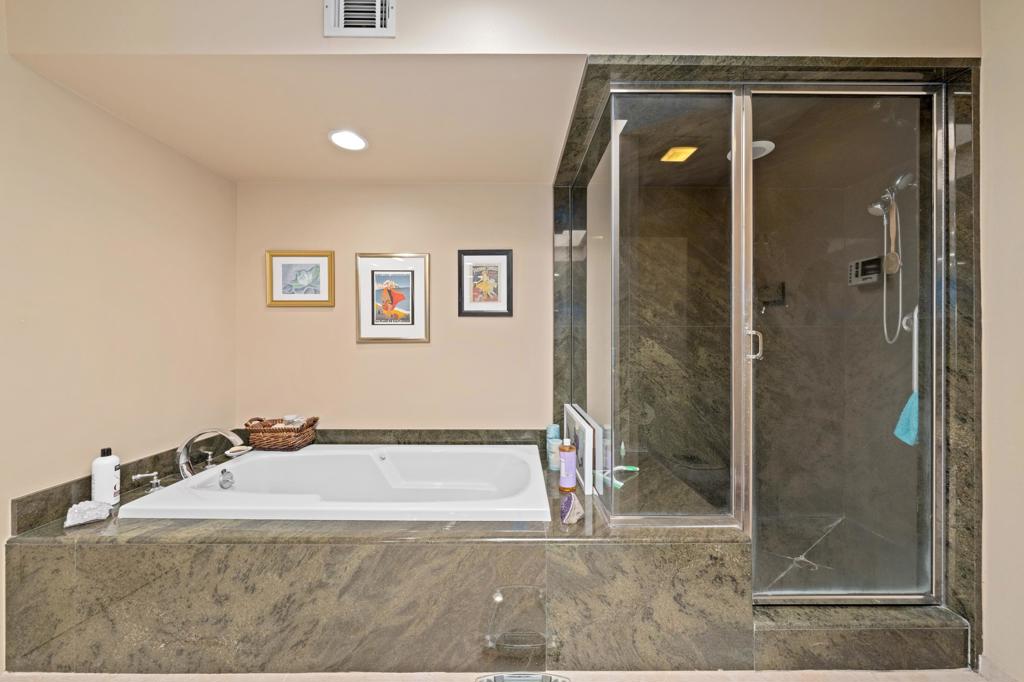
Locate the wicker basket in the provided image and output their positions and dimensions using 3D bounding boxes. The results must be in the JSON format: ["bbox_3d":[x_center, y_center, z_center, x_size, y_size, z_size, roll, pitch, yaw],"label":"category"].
[{"bbox_3d":[-1.397,0.554,2.226,0.343,0.169,0.232,0,0,0],"label":"wicker basket"}]

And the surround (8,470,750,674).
[{"bbox_3d":[-0.462,0.906,1.819,2.586,0.491,1.063,0,0,0],"label":"surround"}]

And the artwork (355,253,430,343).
[{"bbox_3d":[-0.748,-0.268,2.339,0.468,0.566,0.025,0,0,0],"label":"artwork"}]

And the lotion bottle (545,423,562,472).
[{"bbox_3d":[0.225,0.573,1.980,0.088,0.229,0.067,0,0,0],"label":"lotion bottle"}]

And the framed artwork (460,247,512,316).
[{"bbox_3d":[-0.165,-0.363,2.341,0.344,0.423,0.025,0,0,0],"label":"framed artwork"}]

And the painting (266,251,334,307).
[{"bbox_3d":[-1.329,-0.390,2.337,0.433,0.357,0.025,0,0,0],"label":"painting"}]

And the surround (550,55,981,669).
[{"bbox_3d":[0.954,0.080,1.825,1.378,2.148,1.063,0,0,0],"label":"surround"}]

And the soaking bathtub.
[{"bbox_3d":[-0.677,0.858,1.832,1.667,0.439,0.840,0,0,0],"label":"soaking bathtub"}]

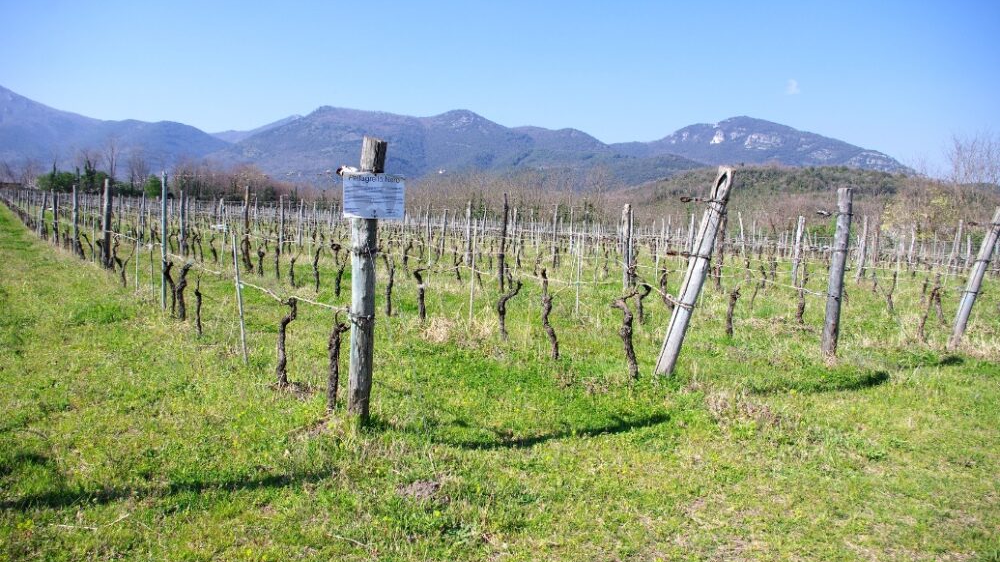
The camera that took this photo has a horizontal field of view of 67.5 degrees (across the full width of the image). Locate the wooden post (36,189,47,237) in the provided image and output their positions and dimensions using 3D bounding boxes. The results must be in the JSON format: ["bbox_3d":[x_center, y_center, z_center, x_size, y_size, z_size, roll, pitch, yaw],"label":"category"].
[{"bbox_3d":[-18.795,-2.716,30.809,0.125,1.931,0.125,4,3,0],"label":"wooden post"}]

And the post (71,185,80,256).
[{"bbox_3d":[-11.782,-1.662,20.770,0.125,1.960,0.125,1,5,0],"label":"post"}]

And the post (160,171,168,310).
[{"bbox_3d":[-4.676,-0.558,10.422,0.060,1.944,0.060,2,4,0],"label":"post"}]

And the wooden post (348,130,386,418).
[{"bbox_3d":[-0.941,0.006,5.188,0.165,1.945,0.165,4,8,-11],"label":"wooden post"}]

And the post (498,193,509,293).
[{"bbox_3d":[0.074,-0.715,14.750,0.085,2.005,0.085,3,4,0],"label":"post"}]

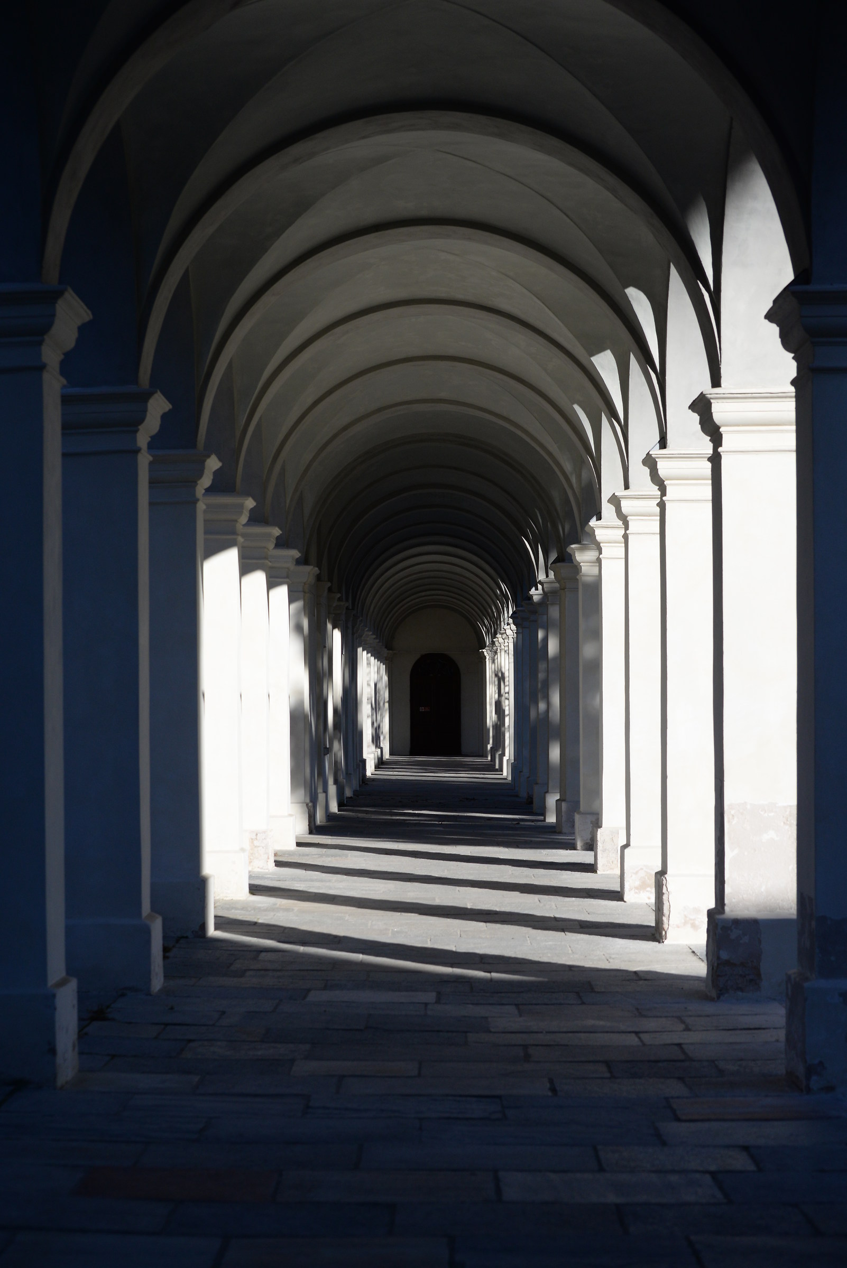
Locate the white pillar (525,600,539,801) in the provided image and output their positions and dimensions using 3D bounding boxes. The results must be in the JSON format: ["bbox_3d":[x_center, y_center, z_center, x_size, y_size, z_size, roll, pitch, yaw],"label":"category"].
[{"bbox_3d":[2.011,1.093,39.341,0.700,3.250,0.700,0,-2,0],"label":"white pillar"}]

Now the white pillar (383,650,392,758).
[{"bbox_3d":[-1.426,2.214,76.481,0.700,3.250,0.700,0,-2,0],"label":"white pillar"}]

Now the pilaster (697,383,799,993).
[{"bbox_3d":[1.867,0.321,13.517,0.700,3.250,0.700,0,-2,0],"label":"pilaster"}]

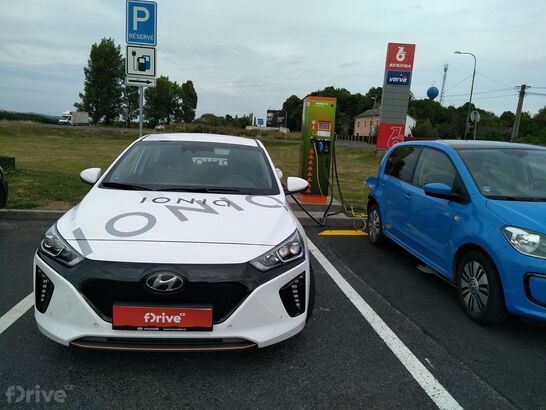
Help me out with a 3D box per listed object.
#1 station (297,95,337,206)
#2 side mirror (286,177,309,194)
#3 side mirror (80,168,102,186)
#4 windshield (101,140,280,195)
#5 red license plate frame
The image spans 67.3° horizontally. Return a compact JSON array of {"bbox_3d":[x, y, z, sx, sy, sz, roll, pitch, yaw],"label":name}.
[{"bbox_3d":[0.827,-1.020,7.750,0.540,1.900,0.560,2,10,-8],"label":"station"},{"bbox_3d":[0.226,-0.182,3.866,0.220,0.155,0.140,2,9,-5],"label":"side mirror"},{"bbox_3d":[-1.622,-0.246,3.703,0.220,0.155,0.140,2,9,-5],"label":"side mirror"},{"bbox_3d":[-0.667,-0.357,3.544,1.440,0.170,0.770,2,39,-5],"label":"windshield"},{"bbox_3d":[-0.583,0.607,2.189,0.525,0.134,0.025,2,9,-5],"label":"red license plate frame"}]

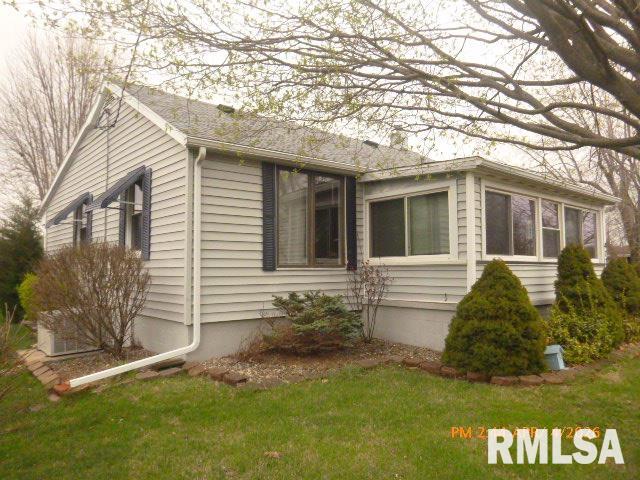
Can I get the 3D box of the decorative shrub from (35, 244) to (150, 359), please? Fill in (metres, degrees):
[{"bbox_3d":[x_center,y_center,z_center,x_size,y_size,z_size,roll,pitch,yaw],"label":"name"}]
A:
[{"bbox_3d":[-3.473,0.892,7.056,1.700,1.700,1.700,3,-5,-41],"label":"decorative shrub"}]

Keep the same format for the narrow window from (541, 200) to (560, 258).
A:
[{"bbox_3d":[4.528,-0.191,9.049,0.948,1.166,0.093,3,-5,-41],"label":"narrow window"}]

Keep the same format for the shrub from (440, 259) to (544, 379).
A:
[{"bbox_3d":[2.393,0.988,6.304,1.288,1.452,1.288,3,-5,-41],"label":"shrub"}]

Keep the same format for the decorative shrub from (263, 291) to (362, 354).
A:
[{"bbox_3d":[-0.116,1.242,7.128,1.442,0.917,1.154,3,-5,-41],"label":"decorative shrub"}]

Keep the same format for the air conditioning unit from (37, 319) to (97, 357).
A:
[{"bbox_3d":[-3.907,1.427,7.248,0.731,0.577,0.700,3,-5,-41],"label":"air conditioning unit"}]

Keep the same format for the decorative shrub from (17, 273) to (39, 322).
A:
[{"bbox_3d":[-6.712,1.380,11.021,1.009,1.215,1.009,3,-5,-41],"label":"decorative shrub"}]

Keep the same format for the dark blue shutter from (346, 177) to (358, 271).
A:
[{"bbox_3d":[0.617,-0.315,8.623,0.267,1.763,0.041,3,-5,-41],"label":"dark blue shutter"}]

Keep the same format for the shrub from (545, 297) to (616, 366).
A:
[{"bbox_3d":[3.846,1.306,6.798,0.978,0.886,0.906,3,-5,-41],"label":"shrub"}]

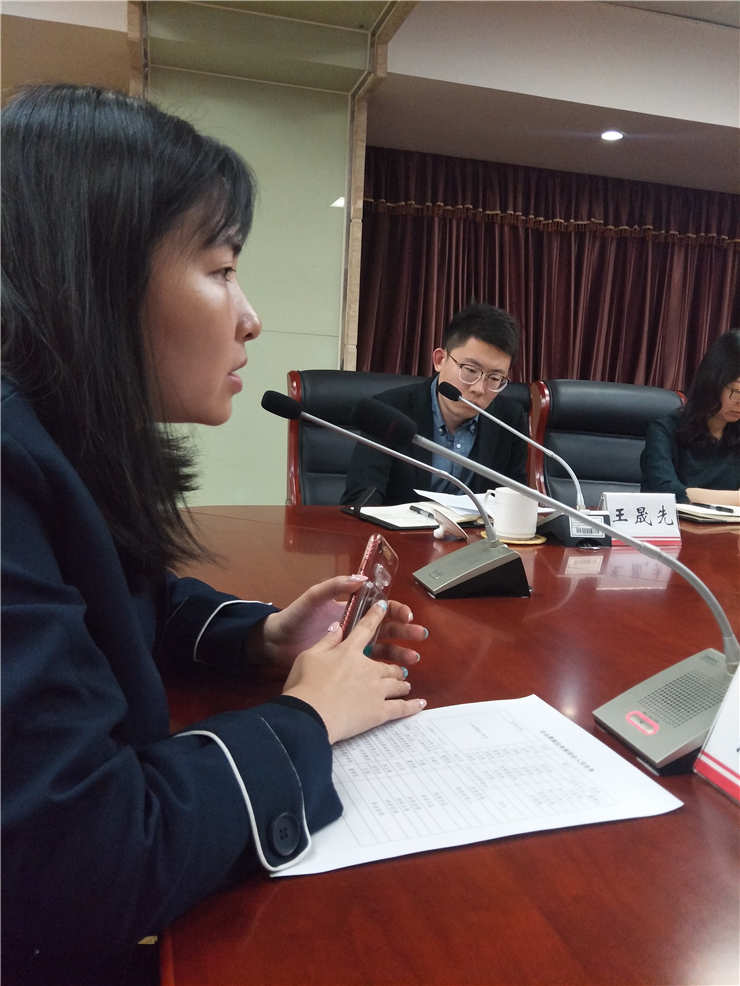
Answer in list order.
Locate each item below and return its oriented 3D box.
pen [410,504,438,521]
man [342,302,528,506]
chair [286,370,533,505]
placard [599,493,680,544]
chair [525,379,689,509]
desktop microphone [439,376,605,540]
[{"bbox_3d":[0.116,0.044,1.474,0.011,0.011,0.142,-1,10,-19],"label":"pen"},{"bbox_3d":[0.180,0.155,1.745,0.540,1.240,0.720,0,9,-13],"label":"man"},{"bbox_3d":[0.171,0.246,1.717,0.700,1.070,0.700,0,9,-12],"label":"chair"},{"bbox_3d":[0.532,0.049,1.352,0.150,0.098,0.075,0,9,-10],"label":"placard"},{"bbox_3d":[0.881,0.233,1.957,0.700,1.070,0.700,-3,10,-29],"label":"chair"},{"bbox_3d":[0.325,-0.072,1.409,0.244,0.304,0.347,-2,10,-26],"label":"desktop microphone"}]

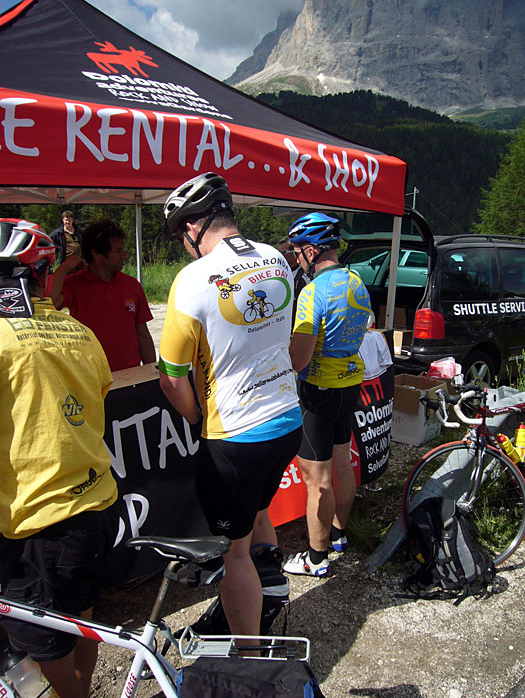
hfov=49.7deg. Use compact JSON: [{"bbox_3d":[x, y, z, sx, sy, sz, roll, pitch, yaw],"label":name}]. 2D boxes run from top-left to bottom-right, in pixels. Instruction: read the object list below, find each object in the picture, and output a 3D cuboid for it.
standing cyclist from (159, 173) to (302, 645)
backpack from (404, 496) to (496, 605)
[{"bbox_3d":[-0.124,0.350,2.187,0.544,1.891,0.525,-9,16,-37],"label":"standing cyclist"},{"bbox_3d":[0.915,0.959,2.785,0.267,0.465,0.327,-1,8,43],"label":"backpack"}]

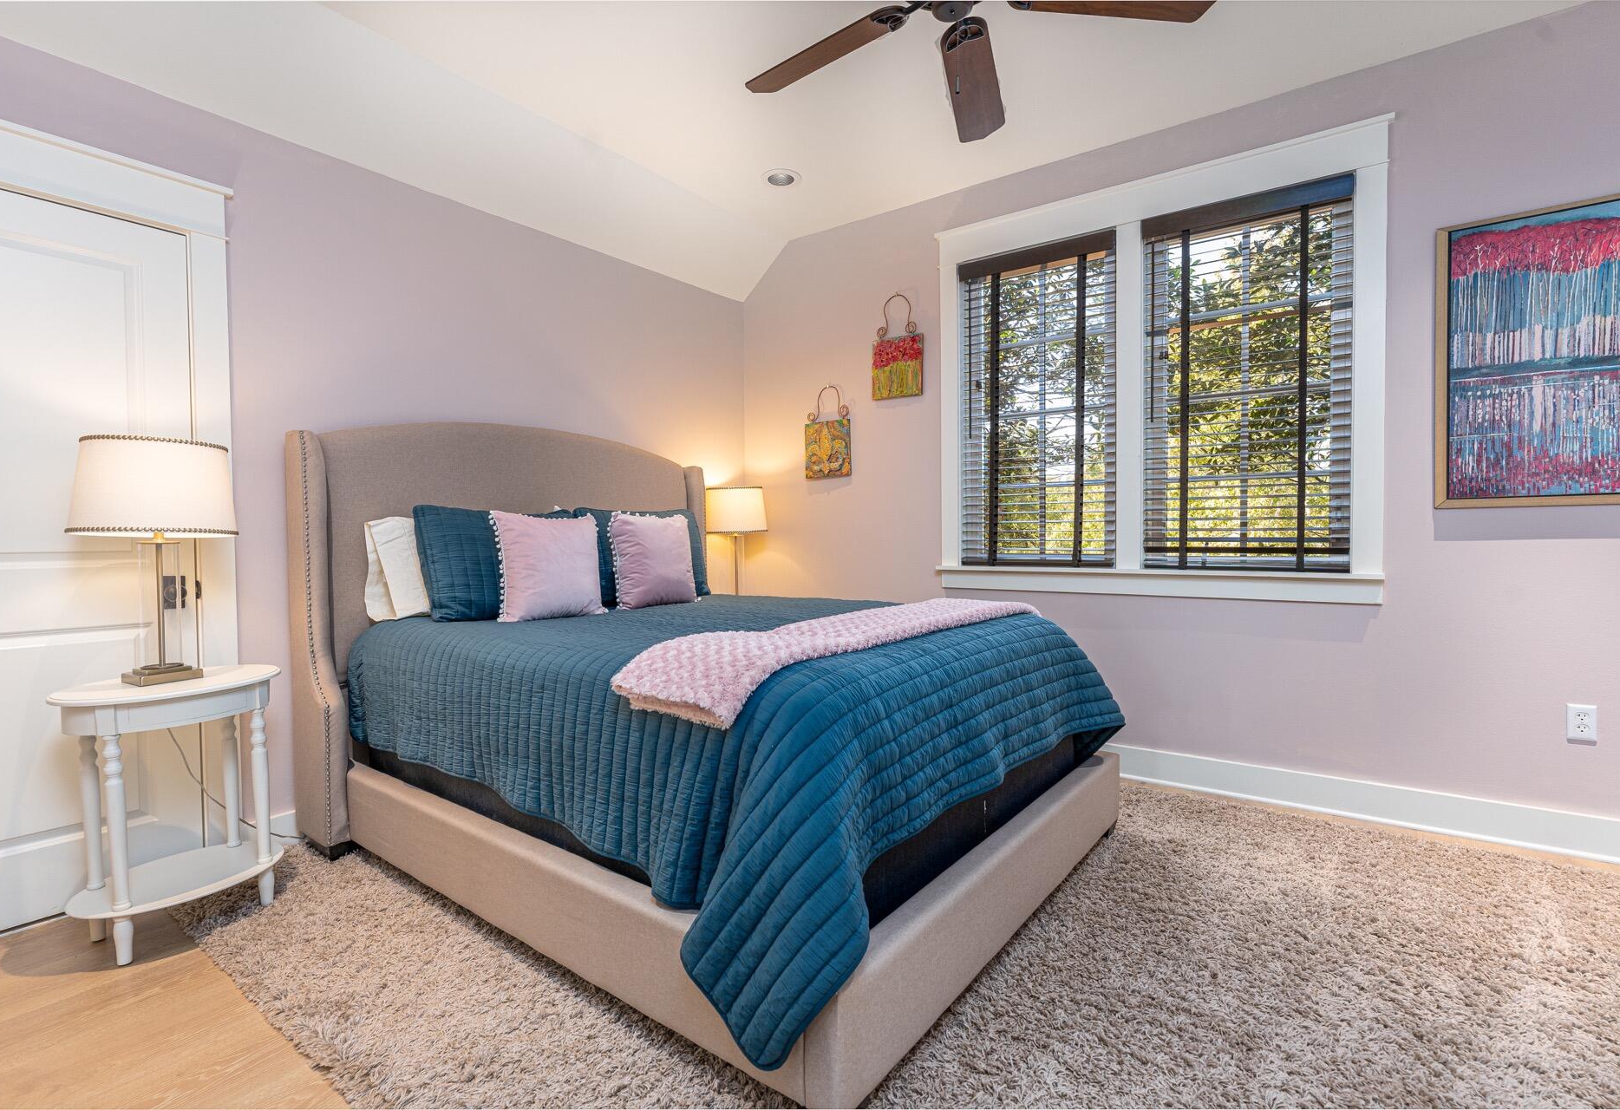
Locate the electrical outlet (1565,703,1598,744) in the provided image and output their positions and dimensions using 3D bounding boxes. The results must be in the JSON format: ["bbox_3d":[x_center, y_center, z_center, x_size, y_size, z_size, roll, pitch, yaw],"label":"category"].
[{"bbox_3d":[2.465,0.536,2.360,0.068,0.115,0.012,1,2,37],"label":"electrical outlet"}]

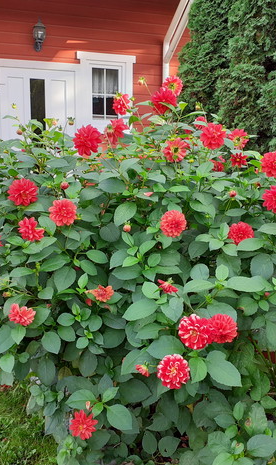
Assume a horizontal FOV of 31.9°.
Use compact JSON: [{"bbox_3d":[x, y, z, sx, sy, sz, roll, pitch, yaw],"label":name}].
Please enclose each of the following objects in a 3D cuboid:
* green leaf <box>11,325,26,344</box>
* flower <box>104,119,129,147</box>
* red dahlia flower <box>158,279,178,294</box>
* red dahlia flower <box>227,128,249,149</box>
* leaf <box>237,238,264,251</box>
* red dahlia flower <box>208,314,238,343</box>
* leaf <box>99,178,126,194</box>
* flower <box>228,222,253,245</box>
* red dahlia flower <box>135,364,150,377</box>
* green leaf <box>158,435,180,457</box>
[{"bbox_3d":[-0.415,0.354,1.680,0.055,0.075,0.015,0,-24,0],"label":"green leaf"},{"bbox_3d":[-0.082,-0.383,1.850,0.065,0.100,0.098,8,4,-28],"label":"flower"},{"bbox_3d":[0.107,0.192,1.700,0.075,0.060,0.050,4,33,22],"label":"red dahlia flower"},{"bbox_3d":[0.393,-0.373,1.920,0.090,0.085,0.050,-2,15,-11],"label":"red dahlia flower"},{"bbox_3d":[0.389,0.041,1.670,0.095,0.052,0.020,0,-30,0],"label":"leaf"},{"bbox_3d":[0.276,0.314,1.580,0.102,0.095,0.062,1,-4,1],"label":"red dahlia flower"},{"bbox_3d":[-0.095,-0.171,1.800,0.105,0.015,0.066,-3,41,-3],"label":"leaf"},{"bbox_3d":[0.354,0.007,1.652,0.089,0.089,0.056,2,-14,6],"label":"flower"},{"bbox_3d":[0.013,0.391,1.372,0.032,0.044,0.043,-47,32,-22],"label":"red dahlia flower"},{"bbox_3d":[0.114,0.774,1.750,0.085,0.070,0.020,0,-30,0],"label":"green leaf"}]

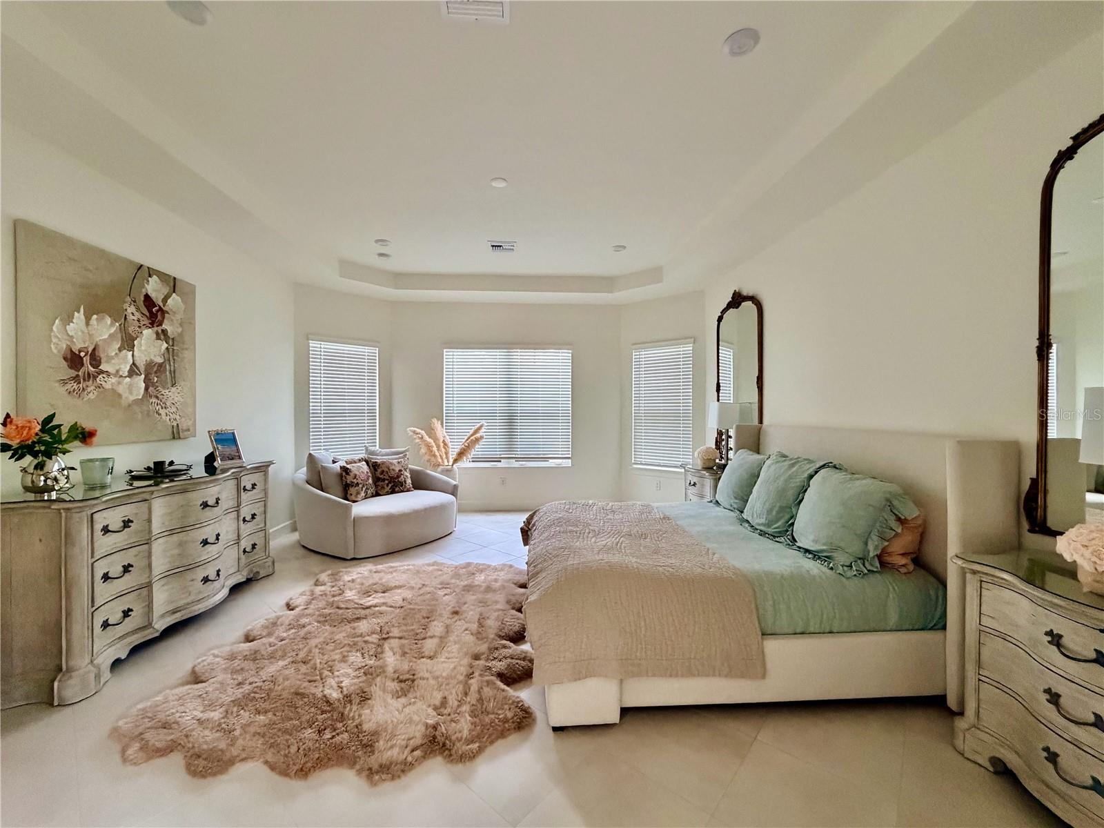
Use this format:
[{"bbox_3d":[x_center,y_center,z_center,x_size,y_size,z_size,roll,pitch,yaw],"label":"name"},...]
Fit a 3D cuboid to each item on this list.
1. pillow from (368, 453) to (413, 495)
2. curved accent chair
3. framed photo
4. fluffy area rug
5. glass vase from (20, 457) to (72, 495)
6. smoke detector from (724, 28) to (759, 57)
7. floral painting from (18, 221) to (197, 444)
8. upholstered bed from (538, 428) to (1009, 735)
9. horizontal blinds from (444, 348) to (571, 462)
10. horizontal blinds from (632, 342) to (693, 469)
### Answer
[{"bbox_3d":[-1.863,0.692,5.125,0.480,0.470,0.150,-1,-17,-45],"label":"pillow"},{"bbox_3d":[-1.847,0.997,4.965,1.311,0.733,1.403,0,1,37],"label":"curved accent chair"},{"bbox_3d":[-2.729,0.285,3.758,0.060,0.290,0.210,-24,-9,23],"label":"framed photo"},{"bbox_3d":[-1.023,1.355,2.821,1.819,0.060,2.355,0,1,-3],"label":"fluffy area rug"},{"bbox_3d":[-2.700,0.324,2.376,0.180,0.190,0.180,0,1,42],"label":"glass vase"},{"bbox_3d":[0.857,-1.672,2.025,0.155,0.030,0.155,0,1,-3],"label":"smoke detector"},{"bbox_3d":[-2.833,-0.415,2.961,0.040,1.210,1.269,0,1,-3],"label":"floral painting"},{"bbox_3d":[0.992,0.748,3.136,2.228,1.265,2.214,0,1,-3],"label":"upholstered bed"},{"bbox_3d":[-0.600,-0.122,6.101,1.746,1.551,0.060,0,1,-3],"label":"horizontal blinds"},{"bbox_3d":[1.429,-0.098,5.844,0.832,1.572,0.060,0,1,38],"label":"horizontal blinds"}]

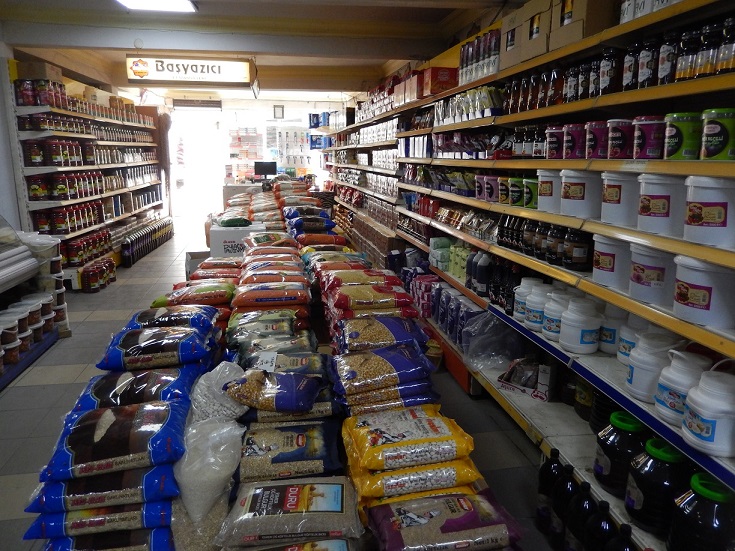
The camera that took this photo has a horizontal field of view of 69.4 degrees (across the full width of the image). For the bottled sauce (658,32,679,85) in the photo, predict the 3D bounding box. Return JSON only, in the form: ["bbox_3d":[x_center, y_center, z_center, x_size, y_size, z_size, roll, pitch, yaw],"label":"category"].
[{"bbox_3d":[0.985,-0.704,1.731,0.054,0.162,0.054,-9,16,-36],"label":"bottled sauce"}]

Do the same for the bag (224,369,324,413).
[{"bbox_3d":[-0.413,0.511,2.379,0.420,0.100,0.270,-2,13,-9],"label":"bag"}]

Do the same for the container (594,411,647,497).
[{"bbox_3d":[0.975,0.666,2.015,0.188,0.268,0.188,-10,16,-38],"label":"container"}]

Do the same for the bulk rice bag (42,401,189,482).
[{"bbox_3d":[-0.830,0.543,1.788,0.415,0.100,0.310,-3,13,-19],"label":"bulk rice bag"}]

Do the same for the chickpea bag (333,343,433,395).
[{"bbox_3d":[0.065,0.452,2.573,0.440,0.075,0.320,-5,13,-20],"label":"chickpea bag"}]

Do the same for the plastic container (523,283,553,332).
[{"bbox_3d":[0.889,0.159,2.713,0.158,0.215,0.158,-10,16,-38],"label":"plastic container"}]

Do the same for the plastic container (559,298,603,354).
[{"bbox_3d":[1.097,0.259,2.719,0.190,0.239,0.190,-5,13,-21],"label":"plastic container"}]

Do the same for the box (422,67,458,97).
[{"bbox_3d":[0.582,-1.512,4.192,0.215,0.205,0.205,-1,13,-10],"label":"box"}]

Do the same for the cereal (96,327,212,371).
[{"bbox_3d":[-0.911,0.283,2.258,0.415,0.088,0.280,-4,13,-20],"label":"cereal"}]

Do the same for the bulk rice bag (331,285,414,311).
[{"bbox_3d":[0.016,0.131,3.105,0.450,0.090,0.290,-3,13,-11],"label":"bulk rice bag"}]

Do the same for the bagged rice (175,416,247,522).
[{"bbox_3d":[-0.545,0.666,1.832,0.230,0.150,0.380,-3,31,-11],"label":"bagged rice"}]

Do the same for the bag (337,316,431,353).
[{"bbox_3d":[0.038,0.239,2.291,0.390,0.095,0.275,-3,13,-13],"label":"bag"}]

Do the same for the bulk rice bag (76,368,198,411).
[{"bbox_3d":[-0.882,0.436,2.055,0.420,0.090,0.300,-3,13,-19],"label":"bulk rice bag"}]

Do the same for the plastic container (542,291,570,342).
[{"bbox_3d":[0.919,0.190,2.502,0.172,0.205,0.172,-9,16,-38],"label":"plastic container"}]

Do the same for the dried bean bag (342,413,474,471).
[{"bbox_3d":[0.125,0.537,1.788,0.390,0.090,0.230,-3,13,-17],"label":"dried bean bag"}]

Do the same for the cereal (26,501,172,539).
[{"bbox_3d":[-0.782,0.657,1.635,0.405,0.093,0.280,-2,13,-9],"label":"cereal"}]

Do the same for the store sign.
[{"bbox_3d":[-2.150,-2.486,6.482,1.428,0.319,0.140,-3,13,-11],"label":"store sign"}]

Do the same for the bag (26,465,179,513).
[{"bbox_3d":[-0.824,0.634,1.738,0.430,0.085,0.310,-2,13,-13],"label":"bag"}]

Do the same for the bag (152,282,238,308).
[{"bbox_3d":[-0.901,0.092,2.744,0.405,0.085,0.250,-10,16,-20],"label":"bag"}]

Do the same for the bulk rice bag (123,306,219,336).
[{"bbox_3d":[-1.010,0.249,2.769,0.450,0.100,0.300,-3,13,-15],"label":"bulk rice bag"}]

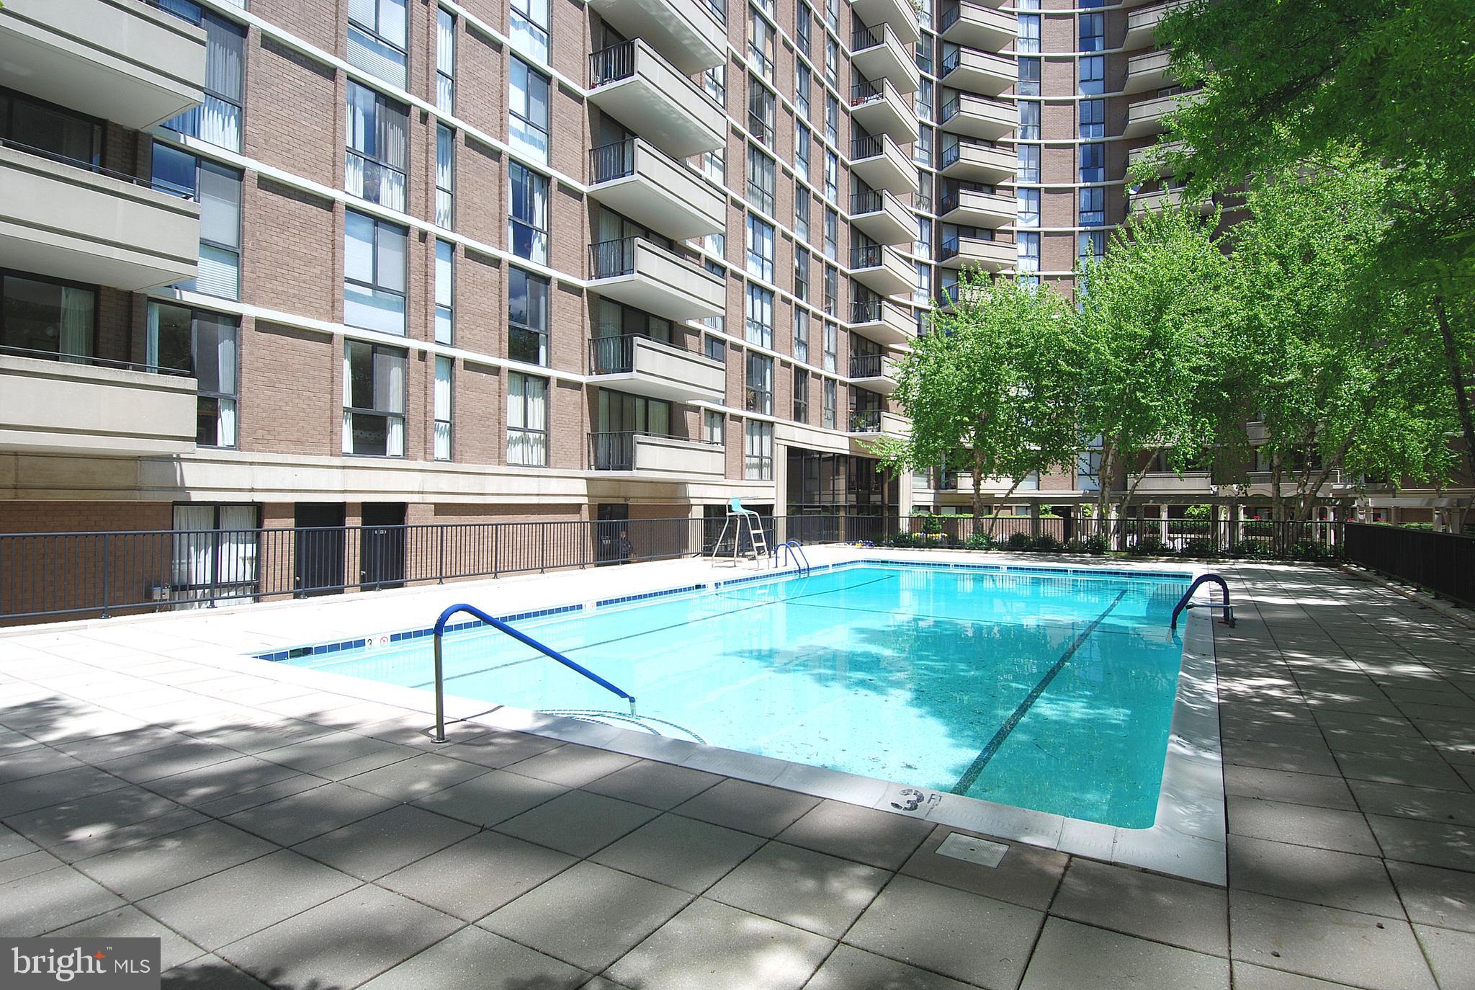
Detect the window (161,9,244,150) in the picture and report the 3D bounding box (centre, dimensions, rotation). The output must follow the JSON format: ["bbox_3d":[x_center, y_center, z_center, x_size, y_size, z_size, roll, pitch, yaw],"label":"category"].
[{"bbox_3d":[-9.401,-7.386,12.977,0.150,2.421,1.305,0,-1,32],"label":"window"}]

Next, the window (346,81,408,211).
[{"bbox_3d":[-7.516,-7.252,15.456,0.120,2.360,1.360,-1,-1,33],"label":"window"}]

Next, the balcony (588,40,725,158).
[{"bbox_3d":[-2.280,-11.553,22.023,1.779,1.050,4.399,-1,-1,32],"label":"balcony"}]

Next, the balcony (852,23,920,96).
[{"bbox_3d":[7.770,-22.298,38.180,1.750,1.220,4.450,0,-1,33],"label":"balcony"}]

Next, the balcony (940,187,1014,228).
[{"bbox_3d":[14.250,-16.808,43.470,4.150,1.220,1.750,1,-1,-20],"label":"balcony"}]

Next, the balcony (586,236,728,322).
[{"bbox_3d":[-2.302,-6.425,22.408,1.750,1.220,4.450,0,-1,32],"label":"balcony"}]

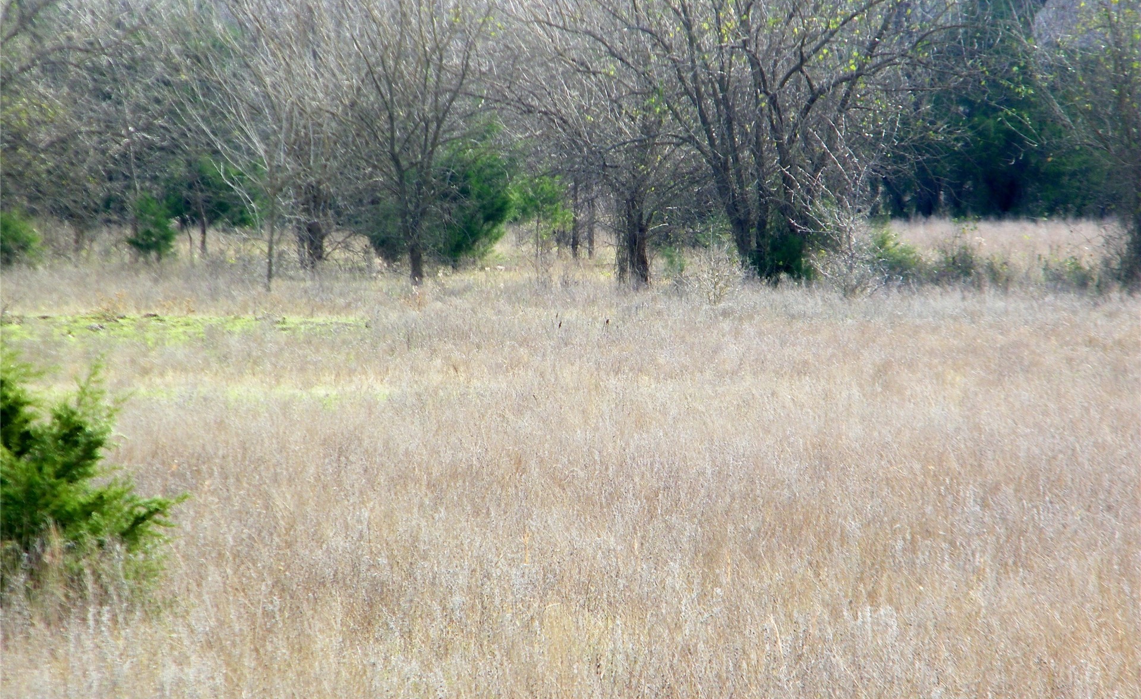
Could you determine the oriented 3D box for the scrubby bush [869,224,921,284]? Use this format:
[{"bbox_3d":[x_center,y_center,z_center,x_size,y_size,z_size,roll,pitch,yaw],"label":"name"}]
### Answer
[{"bbox_3d":[5.652,-1.649,138.000,0.950,1.020,0.920,0,1,0],"label":"scrubby bush"}]

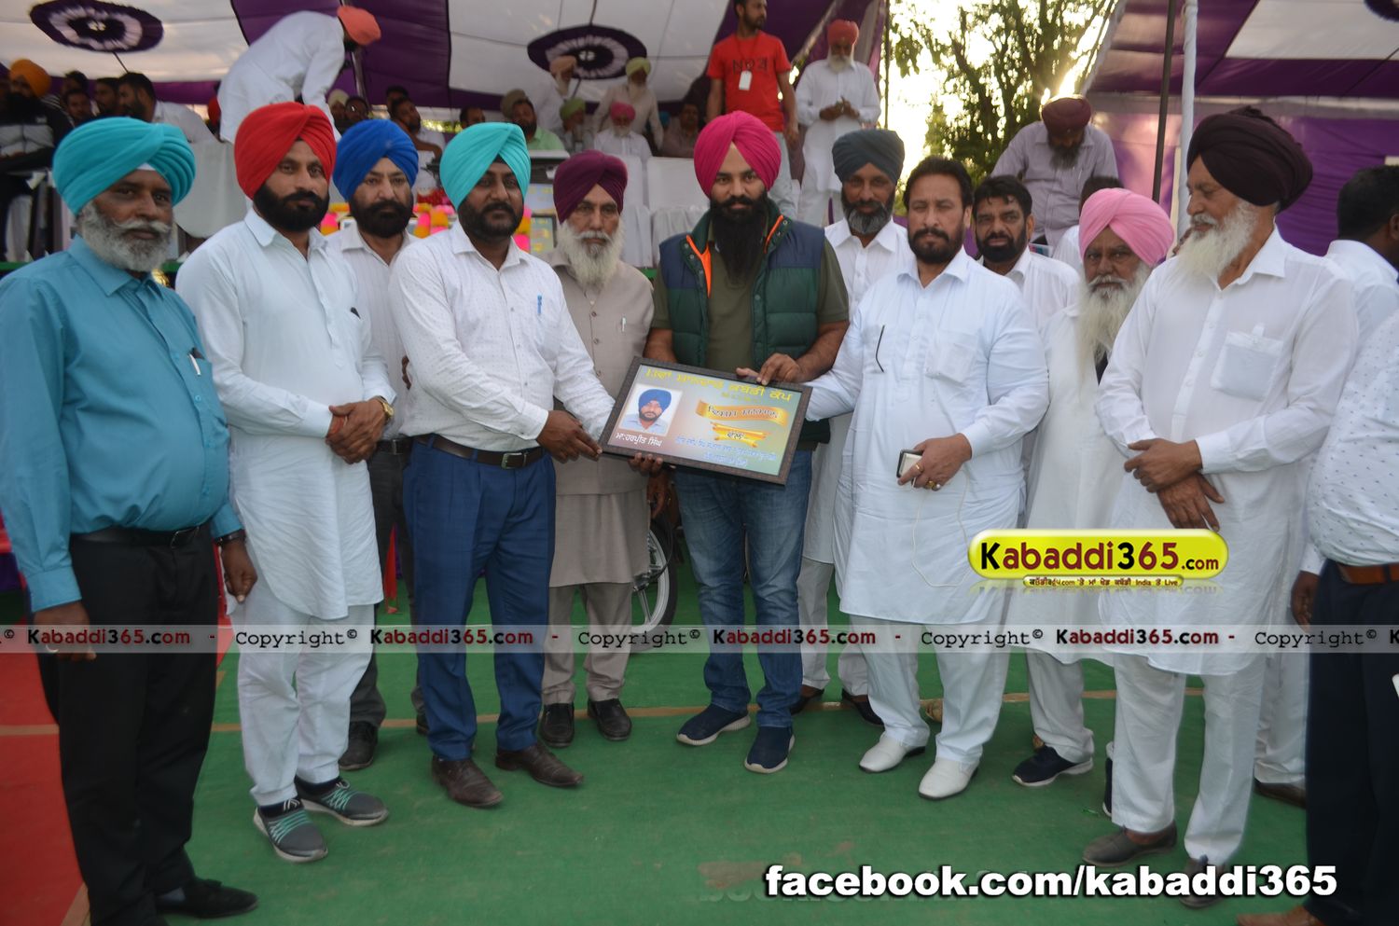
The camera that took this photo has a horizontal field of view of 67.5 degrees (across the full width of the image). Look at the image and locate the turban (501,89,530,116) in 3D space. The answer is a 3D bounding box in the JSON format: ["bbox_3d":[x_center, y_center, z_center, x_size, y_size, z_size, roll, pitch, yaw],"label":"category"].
[{"bbox_3d":[-1.469,-2.877,8.400,0.210,0.210,0.250,-3,10,-20],"label":"turban"}]

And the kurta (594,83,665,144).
[{"bbox_3d":[-0.636,-3.018,9.600,0.580,0.980,0.360,1,11,-2],"label":"kurta"}]

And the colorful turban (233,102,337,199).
[{"bbox_3d":[-0.983,-0.741,2.481,0.225,0.210,0.260,-7,7,-41],"label":"colorful turban"}]

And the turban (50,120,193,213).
[{"bbox_3d":[-1.099,-0.566,2.000,0.275,0.195,0.250,10,14,39],"label":"turban"}]

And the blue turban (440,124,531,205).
[{"bbox_3d":[-0.578,-0.807,2.830,0.220,0.220,0.265,-4,10,-27],"label":"blue turban"}]

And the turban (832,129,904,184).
[{"bbox_3d":[0.518,-0.940,3.210,0.215,0.165,0.250,2,6,9],"label":"turban"}]

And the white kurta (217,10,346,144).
[{"bbox_3d":[-2.310,-2.090,5.800,0.660,0.850,0.500,2,9,7],"label":"white kurta"}]

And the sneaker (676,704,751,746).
[{"bbox_3d":[0.054,0.800,3.325,0.280,0.100,0.100,-8,12,-43],"label":"sneaker"}]

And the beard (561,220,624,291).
[{"bbox_3d":[-0.317,-0.611,3.086,0.180,0.195,0.140,-2,9,-15],"label":"beard"}]

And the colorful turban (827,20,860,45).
[{"bbox_3d":[1.030,-3.090,7.500,0.225,0.180,0.250,2,9,8],"label":"colorful turban"}]

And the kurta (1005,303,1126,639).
[{"bbox_3d":[1.098,0.006,2.983,0.470,1.000,0.350,7,12,29],"label":"kurta"}]

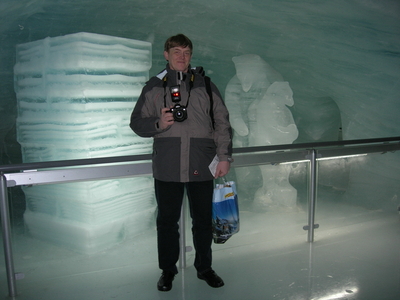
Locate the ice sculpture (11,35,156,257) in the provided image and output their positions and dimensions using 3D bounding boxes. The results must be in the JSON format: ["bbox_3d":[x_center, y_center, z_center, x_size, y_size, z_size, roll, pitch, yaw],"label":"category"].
[{"bbox_3d":[-1.066,-0.089,4.267,0.910,1.870,0.870,6,11,35],"label":"ice sculpture"}]

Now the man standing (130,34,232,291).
[{"bbox_3d":[-0.135,0.099,3.187,0.740,1.800,0.480,-1,9,-4],"label":"man standing"}]

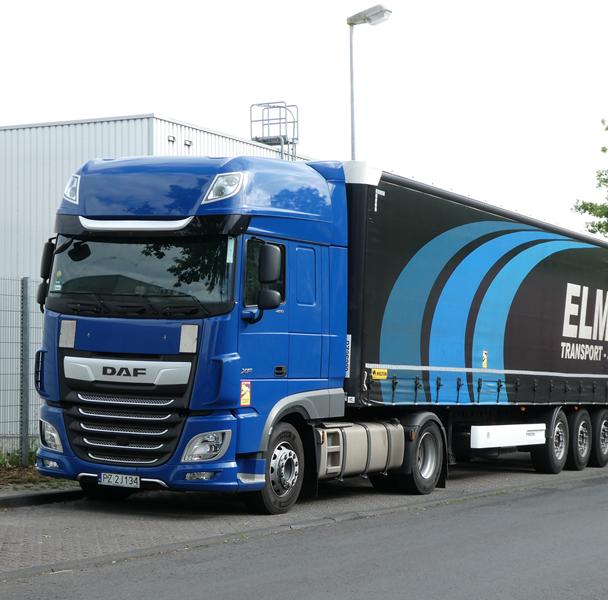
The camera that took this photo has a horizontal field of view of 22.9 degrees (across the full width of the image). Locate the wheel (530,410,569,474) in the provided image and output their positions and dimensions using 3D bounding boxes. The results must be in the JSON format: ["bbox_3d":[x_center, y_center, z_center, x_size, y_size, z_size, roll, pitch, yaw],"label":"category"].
[{"bbox_3d":[4.028,2.311,24.605,0.380,1.040,1.040,2,-3,28],"label":"wheel"}]

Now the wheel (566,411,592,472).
[{"bbox_3d":[4.629,2.385,25.759,0.380,1.040,1.040,2,-3,28],"label":"wheel"}]

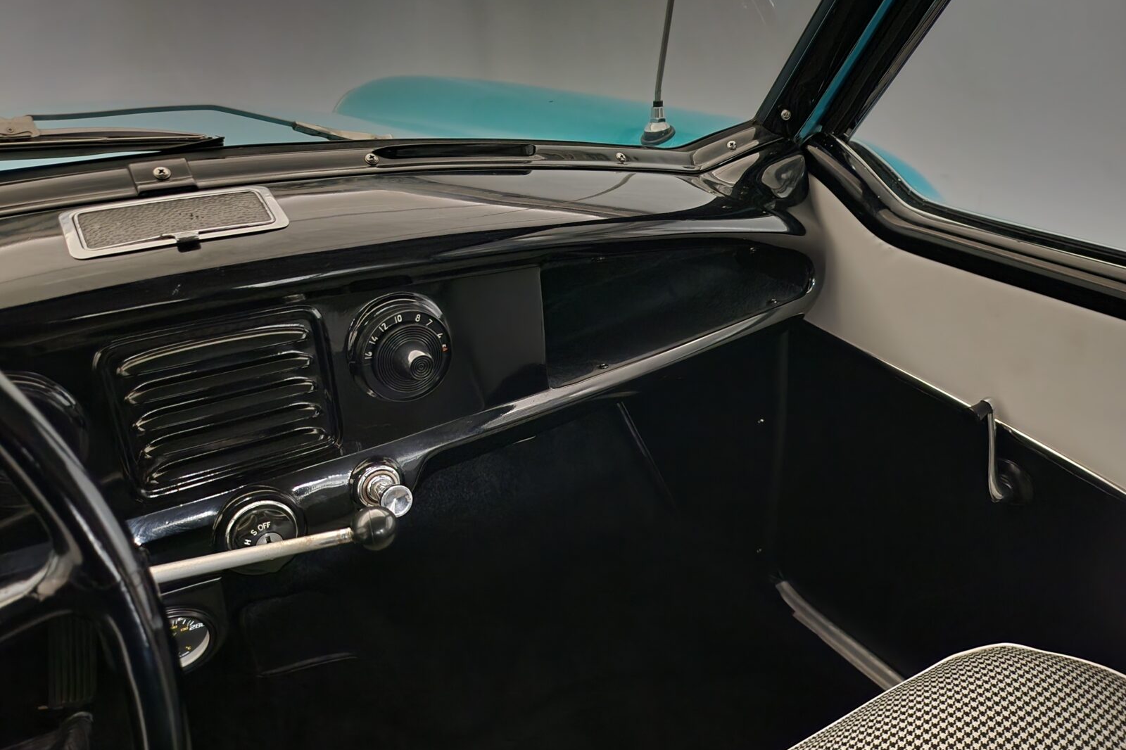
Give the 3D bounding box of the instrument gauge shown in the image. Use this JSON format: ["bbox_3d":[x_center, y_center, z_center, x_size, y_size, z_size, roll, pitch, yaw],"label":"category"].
[{"bbox_3d":[-0.297,0.199,0.594,0.058,0.058,0.030,-15,30,-25],"label":"instrument gauge"}]

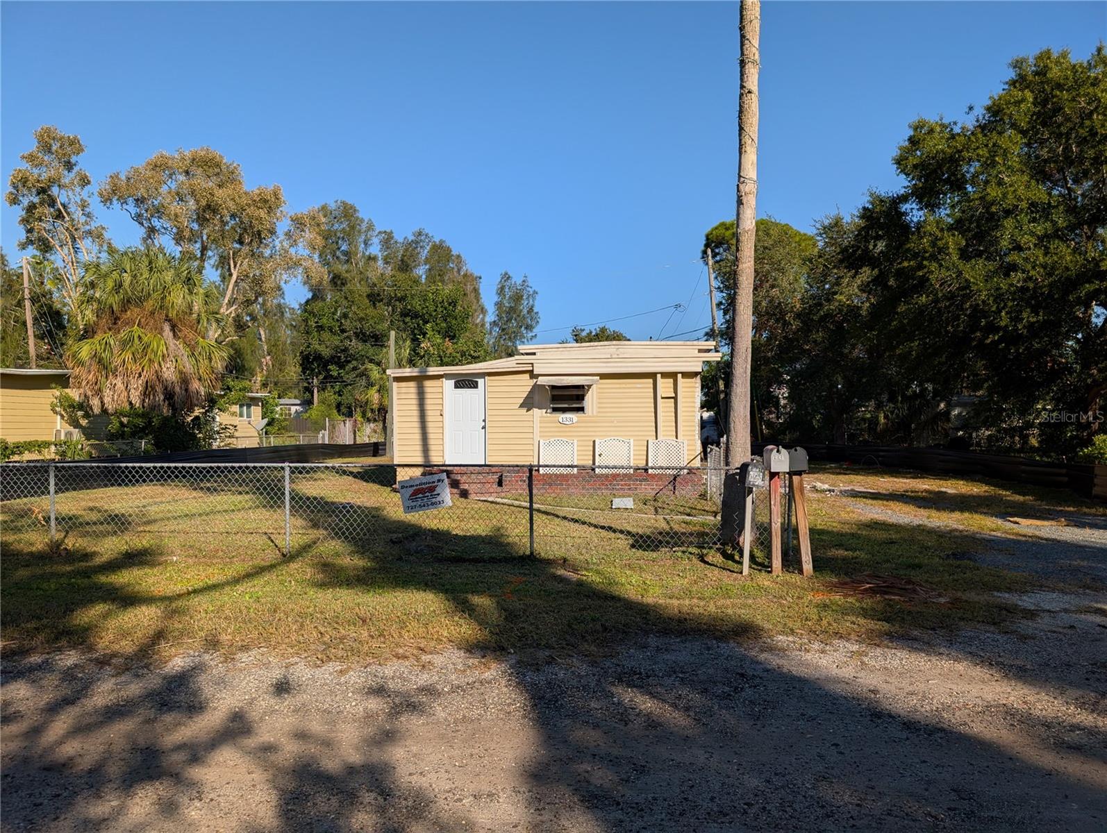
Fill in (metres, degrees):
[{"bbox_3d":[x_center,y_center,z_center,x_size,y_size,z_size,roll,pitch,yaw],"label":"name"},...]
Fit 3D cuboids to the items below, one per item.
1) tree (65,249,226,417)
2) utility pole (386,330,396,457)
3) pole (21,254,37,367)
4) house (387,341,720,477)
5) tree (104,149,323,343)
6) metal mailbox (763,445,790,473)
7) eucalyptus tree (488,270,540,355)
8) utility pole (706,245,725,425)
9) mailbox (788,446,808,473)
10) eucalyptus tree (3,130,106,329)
[{"bbox_3d":[-11.307,-1.455,21.400,4.479,6.547,4.400,0,-1,0],"label":"tree"},{"bbox_3d":[-8.124,-1.108,38.500,0.260,6.359,0.260,1,0,0],"label":"utility pole"},{"bbox_3d":[-25.776,-2.842,38.000,0.280,10.025,0.280,-4,0,0],"label":"pole"},{"bbox_3d":[0.495,0.125,21.467,7.250,3.260,10.000,0,-1,6],"label":"house"},{"bbox_3d":[-16.510,-5.413,37.000,10.826,15.011,9.500,0,-1,0],"label":"tree"},{"bbox_3d":[2.247,0.425,7.750,0.175,0.242,0.500,0,-1,7],"label":"metal mailbox"},{"bbox_3d":[-3.297,-4.719,63.000,4.396,14.296,4.600,0,-1,0],"label":"eucalyptus tree"},{"bbox_3d":[7.943,-3.027,37.000,0.250,10.007,0.250,-5,0,0],"label":"utility pole"},{"bbox_3d":[2.495,0.423,7.850,0.175,0.240,0.500,-1,-1,14],"label":"mailbox"},{"bbox_3d":[-23.963,-5.934,37.000,4.913,16.134,5.200,0,-1,0],"label":"eucalyptus tree"}]

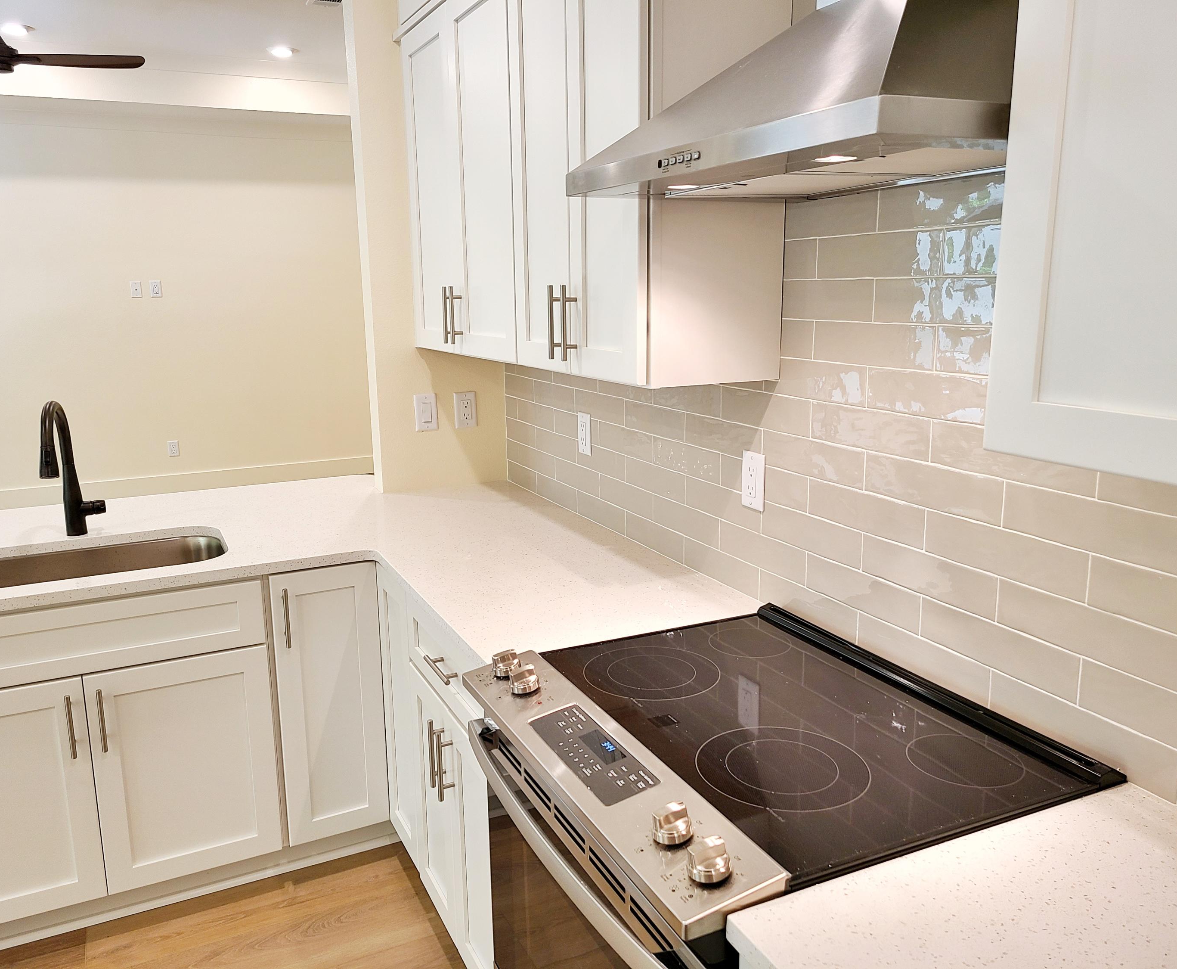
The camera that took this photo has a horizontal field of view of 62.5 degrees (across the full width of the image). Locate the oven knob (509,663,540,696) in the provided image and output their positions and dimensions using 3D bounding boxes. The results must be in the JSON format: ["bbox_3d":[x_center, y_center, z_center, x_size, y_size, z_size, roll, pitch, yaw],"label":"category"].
[{"bbox_3d":[-0.106,0.323,1.599,0.049,0.038,0.049,-8,15,2],"label":"oven knob"}]

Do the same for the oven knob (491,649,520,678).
[{"bbox_3d":[-0.142,0.310,1.665,0.049,0.038,0.049,-15,16,-23],"label":"oven knob"}]

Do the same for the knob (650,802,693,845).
[{"bbox_3d":[0.100,0.409,1.172,0.049,0.038,0.049,-8,15,2],"label":"knob"}]

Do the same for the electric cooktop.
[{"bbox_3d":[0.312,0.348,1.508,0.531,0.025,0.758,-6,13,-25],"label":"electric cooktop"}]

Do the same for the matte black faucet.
[{"bbox_3d":[-1.352,-0.031,2.533,0.106,0.378,0.254,-4,12,-15],"label":"matte black faucet"}]

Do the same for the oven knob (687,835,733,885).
[{"bbox_3d":[0.135,0.425,1.095,0.049,0.038,0.049,-15,16,-23],"label":"oven knob"}]

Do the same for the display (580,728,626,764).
[{"bbox_3d":[0.020,0.379,1.400,0.033,0.005,0.094,-15,16,-23],"label":"display"}]

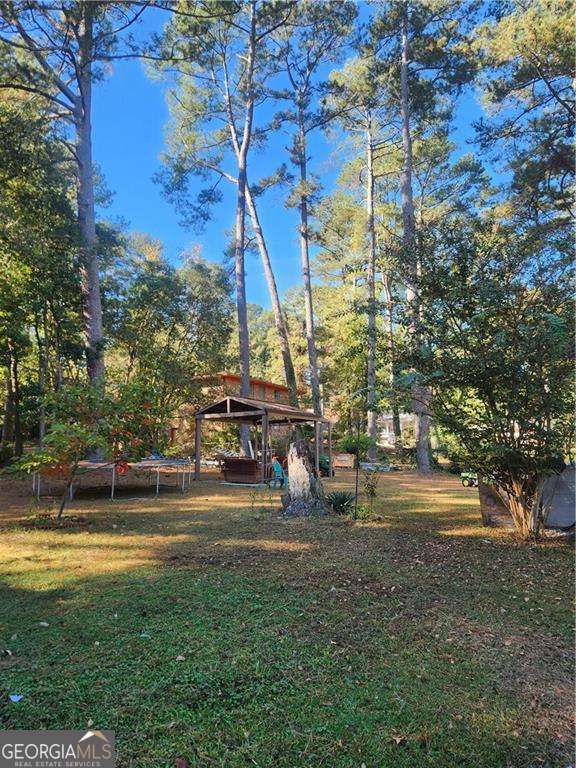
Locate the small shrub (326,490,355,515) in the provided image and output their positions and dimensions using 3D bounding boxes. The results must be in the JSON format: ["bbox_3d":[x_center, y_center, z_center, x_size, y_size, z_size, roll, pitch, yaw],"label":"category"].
[{"bbox_3d":[1.070,2.415,10.400,0.570,0.480,0.550,0,-7,0],"label":"small shrub"}]

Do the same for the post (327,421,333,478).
[{"bbox_3d":[1.847,2.783,22.022,0.140,2.360,0.140,-4,-9,31],"label":"post"}]

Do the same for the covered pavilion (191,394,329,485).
[{"bbox_3d":[-0.778,2.268,20.730,3.259,3.072,5.296,-4,-9,31],"label":"covered pavilion"}]

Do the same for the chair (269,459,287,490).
[{"bbox_3d":[-0.241,2.876,16.400,0.800,0.930,0.700,3,-8,-20],"label":"chair"}]

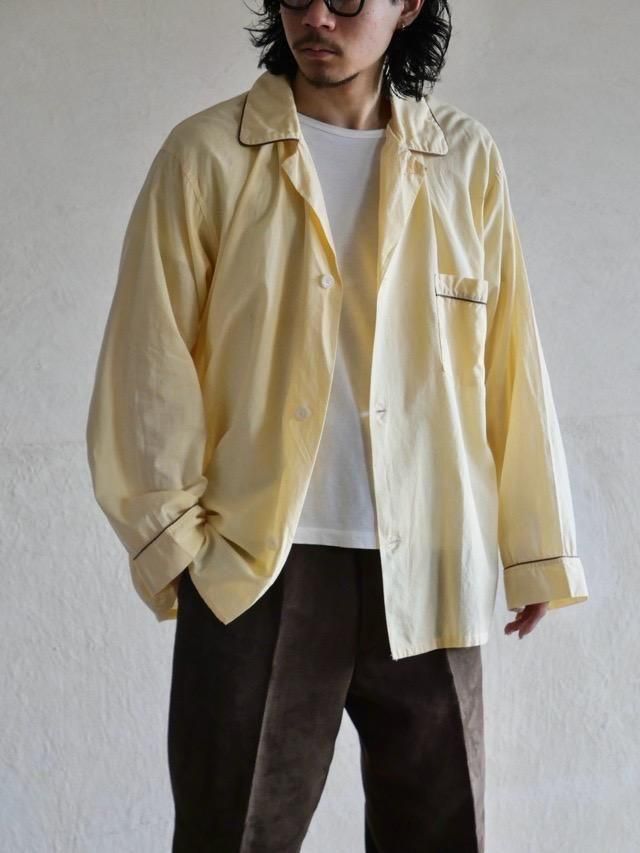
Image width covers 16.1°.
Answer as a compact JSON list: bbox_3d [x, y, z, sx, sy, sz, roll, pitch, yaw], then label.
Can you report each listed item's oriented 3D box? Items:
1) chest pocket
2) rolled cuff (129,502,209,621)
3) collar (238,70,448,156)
[{"bbox_3d":[0.169,-0.115,2.690,0.080,0.135,0.030,-1,2,-31],"label":"chest pocket"},{"bbox_3d":[-0.176,0.160,2.670,0.105,0.080,0.085,-27,-27,0],"label":"rolled cuff"},{"bbox_3d":[0.026,-0.384,2.735,0.250,0.115,0.160,0,1,-13],"label":"collar"}]

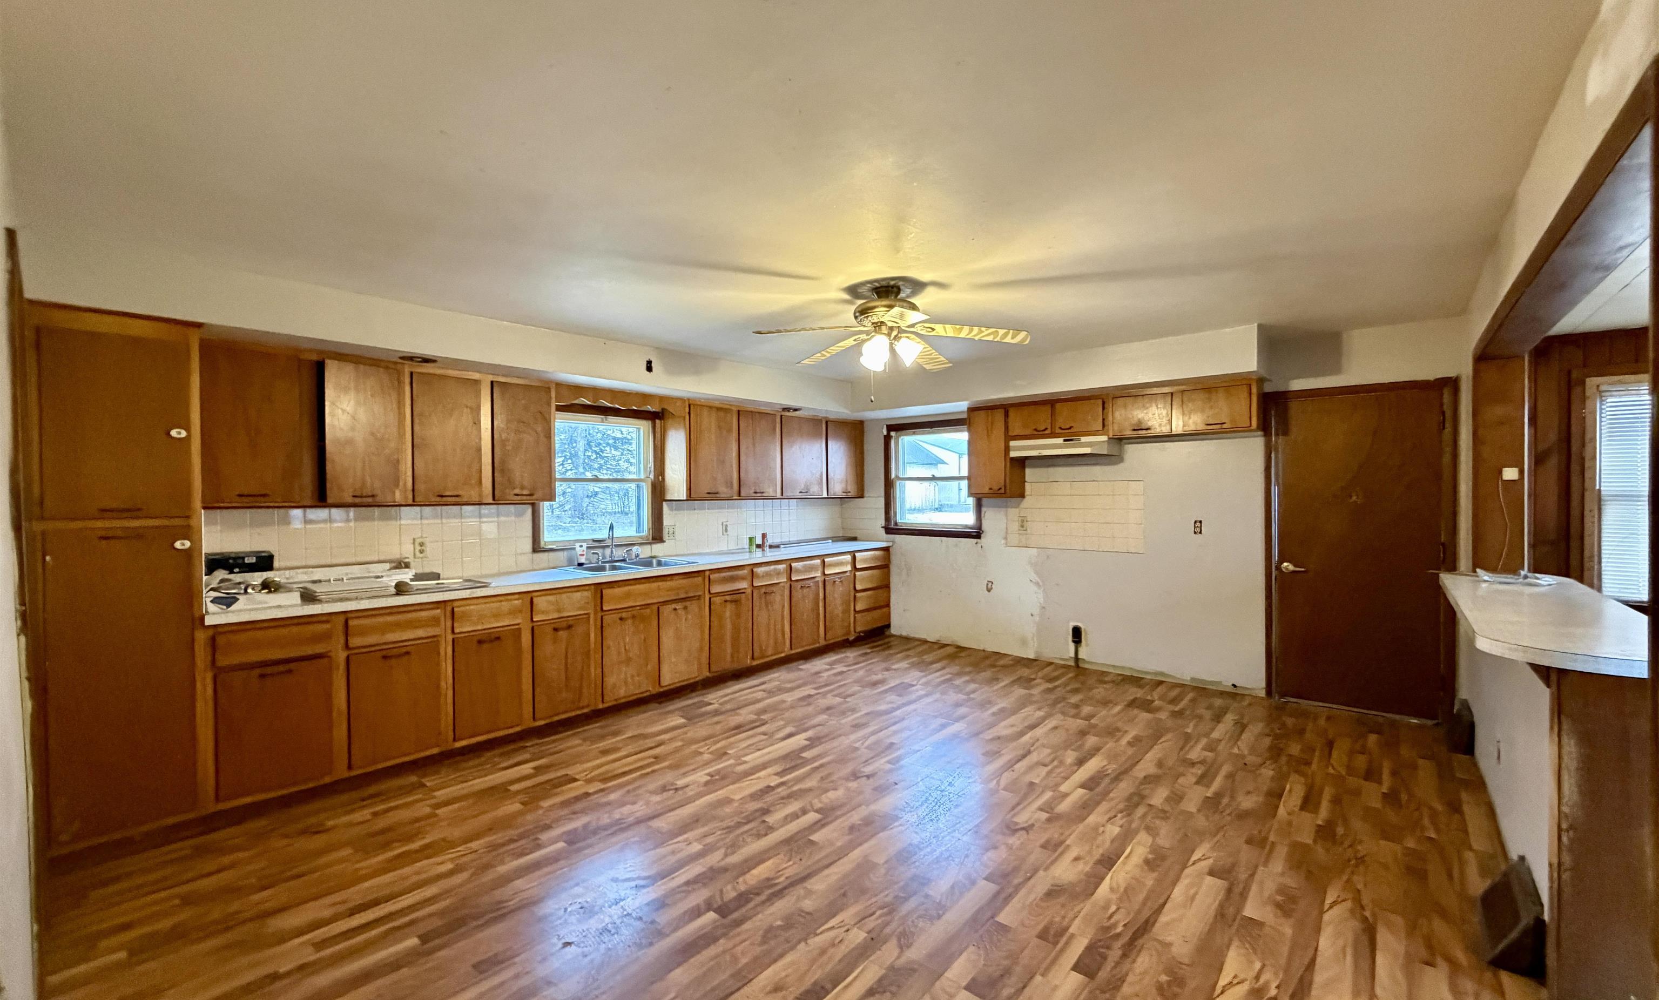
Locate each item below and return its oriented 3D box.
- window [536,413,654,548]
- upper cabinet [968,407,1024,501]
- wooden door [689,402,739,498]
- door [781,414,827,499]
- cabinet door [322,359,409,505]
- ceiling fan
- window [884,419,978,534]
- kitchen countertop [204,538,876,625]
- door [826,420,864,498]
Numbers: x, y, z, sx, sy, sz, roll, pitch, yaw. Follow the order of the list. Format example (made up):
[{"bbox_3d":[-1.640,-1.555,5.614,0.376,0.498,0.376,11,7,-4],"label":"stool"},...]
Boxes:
[{"bbox_3d":[-1.630,-0.151,4.793,0.100,0.965,0.980,0,1,40],"label":"window"},{"bbox_3d":[1.405,-0.393,5.615,0.350,0.745,0.333,0,1,40],"label":"upper cabinet"},{"bbox_3d":[-0.936,-0.382,5.403,0.030,0.735,0.492,0,1,41],"label":"wooden door"},{"bbox_3d":[-0.247,-0.393,6.200,0.030,0.738,0.576,0,1,41],"label":"door"},{"bbox_3d":[-2.483,-0.356,3.565,0.030,0.742,0.369,0,1,31],"label":"cabinet door"},{"bbox_3d":[0.289,-0.869,3.340,1.300,0.410,1.300,0,1,40],"label":"ceiling fan"},{"bbox_3d":[0.934,-0.197,6.229,1.040,1.060,0.100,0,1,40],"label":"window"},{"bbox_3d":[-1.201,0.470,4.799,0.641,0.048,4.895,0,1,40],"label":"kitchen countertop"},{"bbox_3d":[0.140,-0.402,6.647,0.030,0.745,0.517,0,1,41],"label":"door"}]

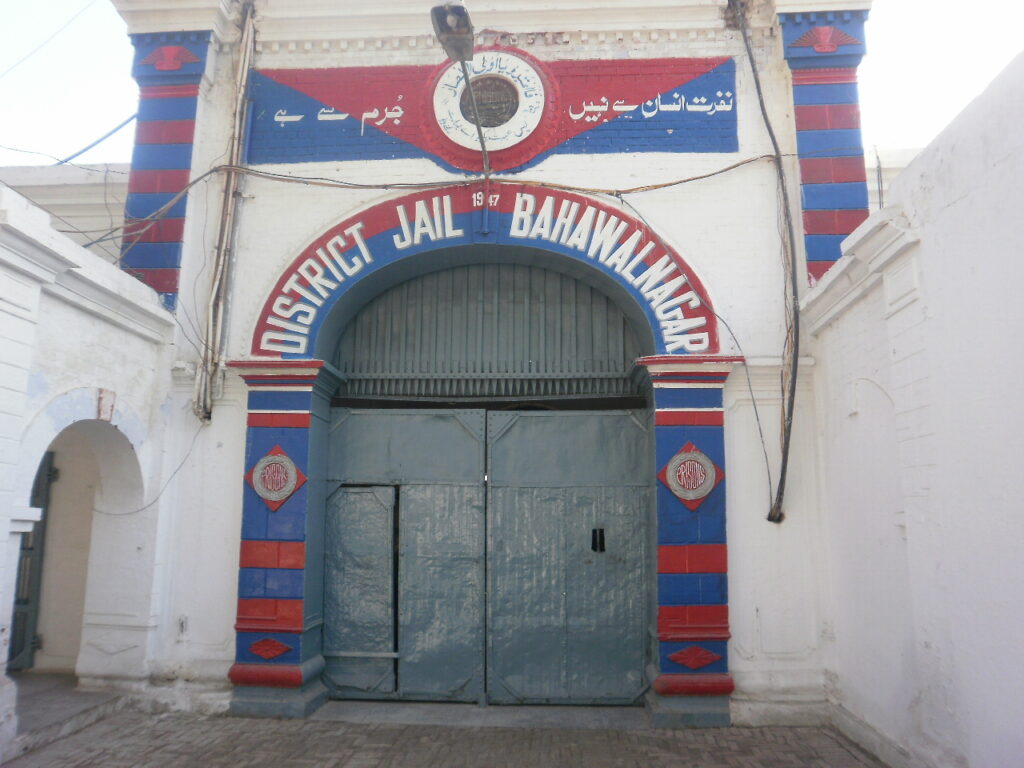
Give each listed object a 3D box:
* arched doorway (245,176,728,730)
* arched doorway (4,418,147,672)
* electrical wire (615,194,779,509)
[{"bbox_3d":[-0.261,0.475,6.771,4.440,4.630,0.650,0,-10,3],"label":"arched doorway"},{"bbox_3d":[-3.484,1.416,5.832,0.560,2.270,1.650,0,-8,-1],"label":"arched doorway"},{"bbox_3d":[1.625,-0.358,6.946,1.349,2.919,0.140,0,-8,4],"label":"electrical wire"}]

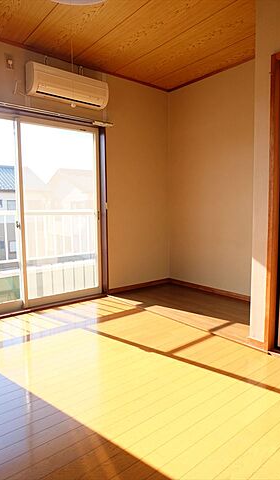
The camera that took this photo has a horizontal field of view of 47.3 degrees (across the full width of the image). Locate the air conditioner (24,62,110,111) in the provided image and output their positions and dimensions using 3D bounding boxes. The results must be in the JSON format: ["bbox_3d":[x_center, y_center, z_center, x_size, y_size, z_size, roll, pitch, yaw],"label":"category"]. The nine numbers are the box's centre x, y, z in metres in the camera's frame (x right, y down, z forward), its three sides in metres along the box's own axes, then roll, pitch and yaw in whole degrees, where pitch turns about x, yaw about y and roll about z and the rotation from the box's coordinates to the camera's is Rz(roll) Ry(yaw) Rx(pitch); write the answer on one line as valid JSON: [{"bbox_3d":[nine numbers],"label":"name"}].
[{"bbox_3d":[-0.658,-1.445,3.005,0.753,0.266,0.190,-5,7,-39],"label":"air conditioner"}]

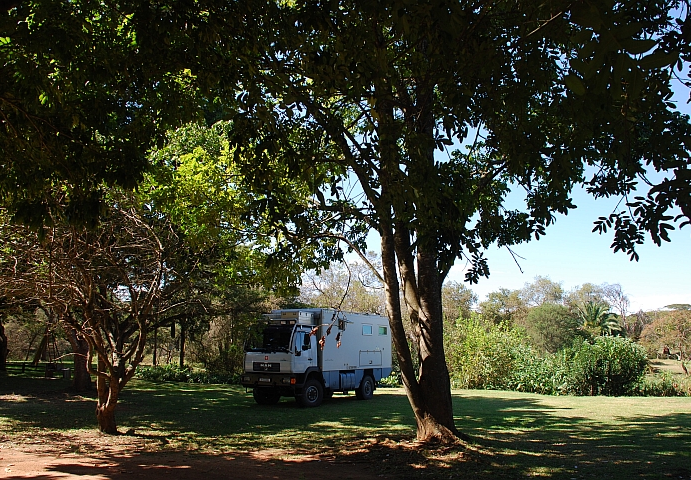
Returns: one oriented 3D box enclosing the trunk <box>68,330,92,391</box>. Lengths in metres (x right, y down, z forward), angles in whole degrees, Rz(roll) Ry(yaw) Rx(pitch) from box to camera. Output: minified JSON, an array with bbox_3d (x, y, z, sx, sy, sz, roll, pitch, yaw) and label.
[{"bbox_3d":[-13.934,6.257,28.216,1.100,3.200,1.100,6,-13,-25],"label":"trunk"}]

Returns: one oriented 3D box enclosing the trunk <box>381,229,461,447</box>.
[{"bbox_3d":[1.657,2.034,12.087,1.680,4.615,1.100,0,-12,0],"label":"trunk"}]

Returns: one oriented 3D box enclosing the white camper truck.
[{"bbox_3d":[-0.848,4.723,21.812,2.399,3.457,7.116,-8,-14,32],"label":"white camper truck"}]

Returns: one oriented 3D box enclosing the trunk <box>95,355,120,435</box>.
[{"bbox_3d":[-5.658,3.667,12.805,0.520,1.753,0.520,5,-13,-23],"label":"trunk"}]

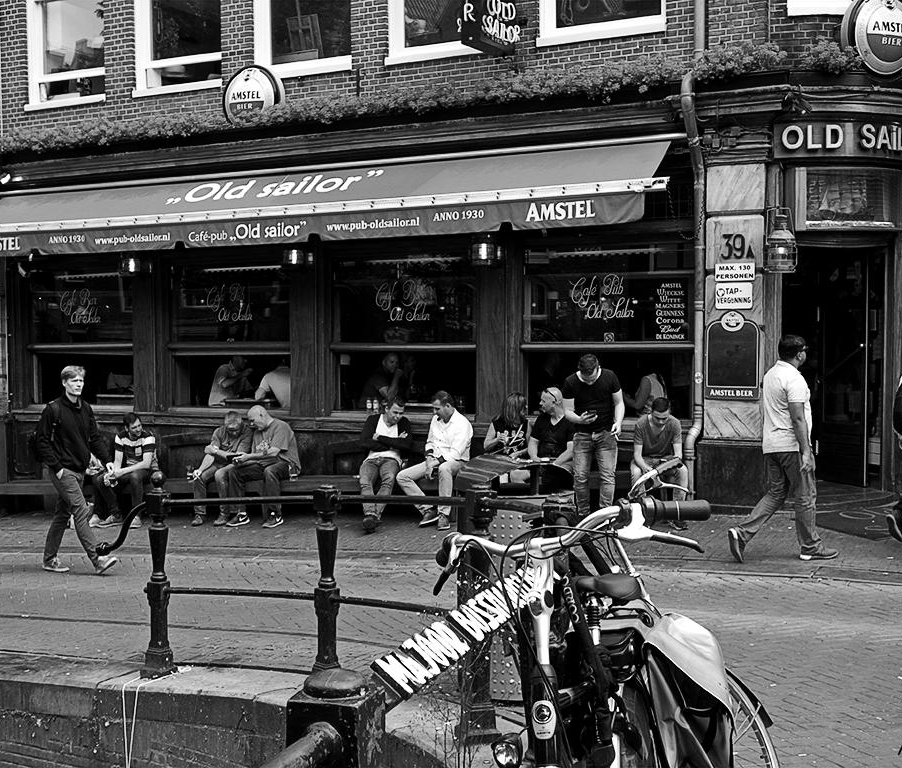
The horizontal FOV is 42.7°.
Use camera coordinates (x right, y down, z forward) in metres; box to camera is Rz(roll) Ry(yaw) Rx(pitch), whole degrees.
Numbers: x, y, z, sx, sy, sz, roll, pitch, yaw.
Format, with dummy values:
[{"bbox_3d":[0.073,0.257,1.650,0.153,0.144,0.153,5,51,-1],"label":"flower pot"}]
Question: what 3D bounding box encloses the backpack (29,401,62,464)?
[{"bbox_3d":[-3.576,0.438,10.200,0.210,0.480,0.310,2,3,41],"label":"backpack"}]

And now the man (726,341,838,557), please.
[{"bbox_3d":[2.537,0.482,8.750,0.850,1.700,0.500,-1,2,-16],"label":"man"}]

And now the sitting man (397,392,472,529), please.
[{"bbox_3d":[-0.153,0.680,10.700,0.580,1.240,0.800,1,3,37],"label":"sitting man"}]

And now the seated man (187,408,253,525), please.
[{"bbox_3d":[-2.606,0.924,12.986,0.580,1.210,0.820,1,2,25],"label":"seated man"}]

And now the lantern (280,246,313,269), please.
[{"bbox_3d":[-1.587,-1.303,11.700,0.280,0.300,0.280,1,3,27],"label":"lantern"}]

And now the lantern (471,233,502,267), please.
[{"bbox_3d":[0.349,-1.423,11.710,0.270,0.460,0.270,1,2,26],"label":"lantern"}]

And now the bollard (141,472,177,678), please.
[{"bbox_3d":[-1.554,1.009,6.150,0.155,1.080,0.155,1,3,29],"label":"bollard"}]

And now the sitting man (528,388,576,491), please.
[{"bbox_3d":[0.994,0.693,11.294,0.560,1.300,0.800,0,2,18],"label":"sitting man"}]

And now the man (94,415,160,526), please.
[{"bbox_3d":[-3.460,0.900,12.300,0.570,1.180,0.820,0,2,18],"label":"man"}]

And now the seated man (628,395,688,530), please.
[{"bbox_3d":[1.780,0.640,9.800,0.540,1.090,0.780,0,2,14],"label":"seated man"}]

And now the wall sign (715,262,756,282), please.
[{"bbox_3d":[2.722,-1.067,11.037,0.380,0.175,0.020,1,2,26],"label":"wall sign"}]

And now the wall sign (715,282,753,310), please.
[{"bbox_3d":[2.709,-0.846,11.030,0.355,0.257,0.020,1,2,24],"label":"wall sign"}]

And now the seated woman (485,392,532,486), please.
[{"bbox_3d":[0.577,0.746,11.574,0.520,1.280,0.750,0,2,14],"label":"seated woman"}]

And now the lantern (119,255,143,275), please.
[{"bbox_3d":[-3.831,-1.532,13.818,0.270,0.500,0.270,1,2,26],"label":"lantern"}]

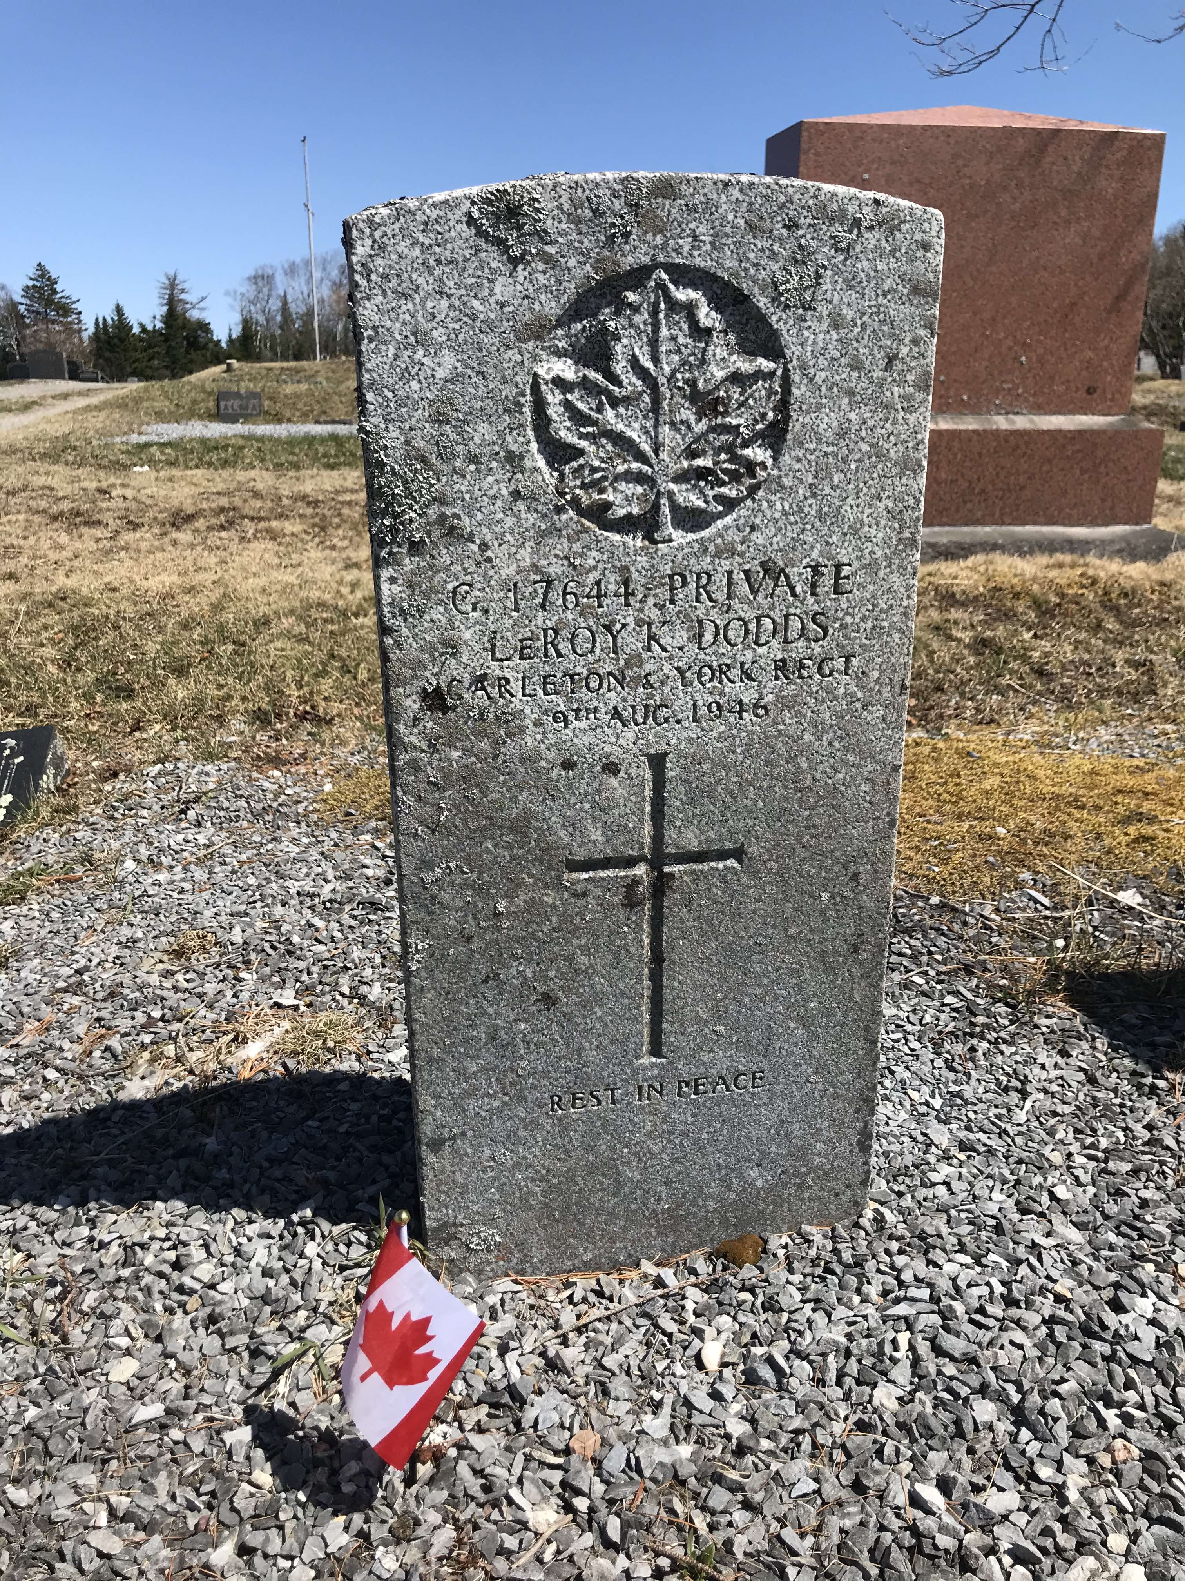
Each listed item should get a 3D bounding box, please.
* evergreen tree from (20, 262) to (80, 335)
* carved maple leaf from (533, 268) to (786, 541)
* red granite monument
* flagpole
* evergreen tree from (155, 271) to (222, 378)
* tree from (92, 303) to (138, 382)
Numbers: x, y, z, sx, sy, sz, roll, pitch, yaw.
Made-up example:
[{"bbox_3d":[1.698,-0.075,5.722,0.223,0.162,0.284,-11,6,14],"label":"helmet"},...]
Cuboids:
[{"bbox_3d":[-31.458,-27.266,74.020,3.789,6.106,3.789,0,19,0],"label":"evergreen tree"},{"bbox_3d":[0.045,-0.253,0.849,0.168,0.174,0.018,-4,21,-8],"label":"carved maple leaf"},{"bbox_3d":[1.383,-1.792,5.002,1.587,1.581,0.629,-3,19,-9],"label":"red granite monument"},{"bbox_3d":[-10.036,-19.287,45.794,0.170,7.514,0.170,0,19,0],"label":"flagpole"},{"bbox_3d":[-21.298,-24.377,67.139,3.372,5.364,3.372,0,19,0],"label":"evergreen tree"},{"bbox_3d":[-24.003,-22.562,64.406,2.239,3.698,2.239,0,19,0],"label":"tree"}]

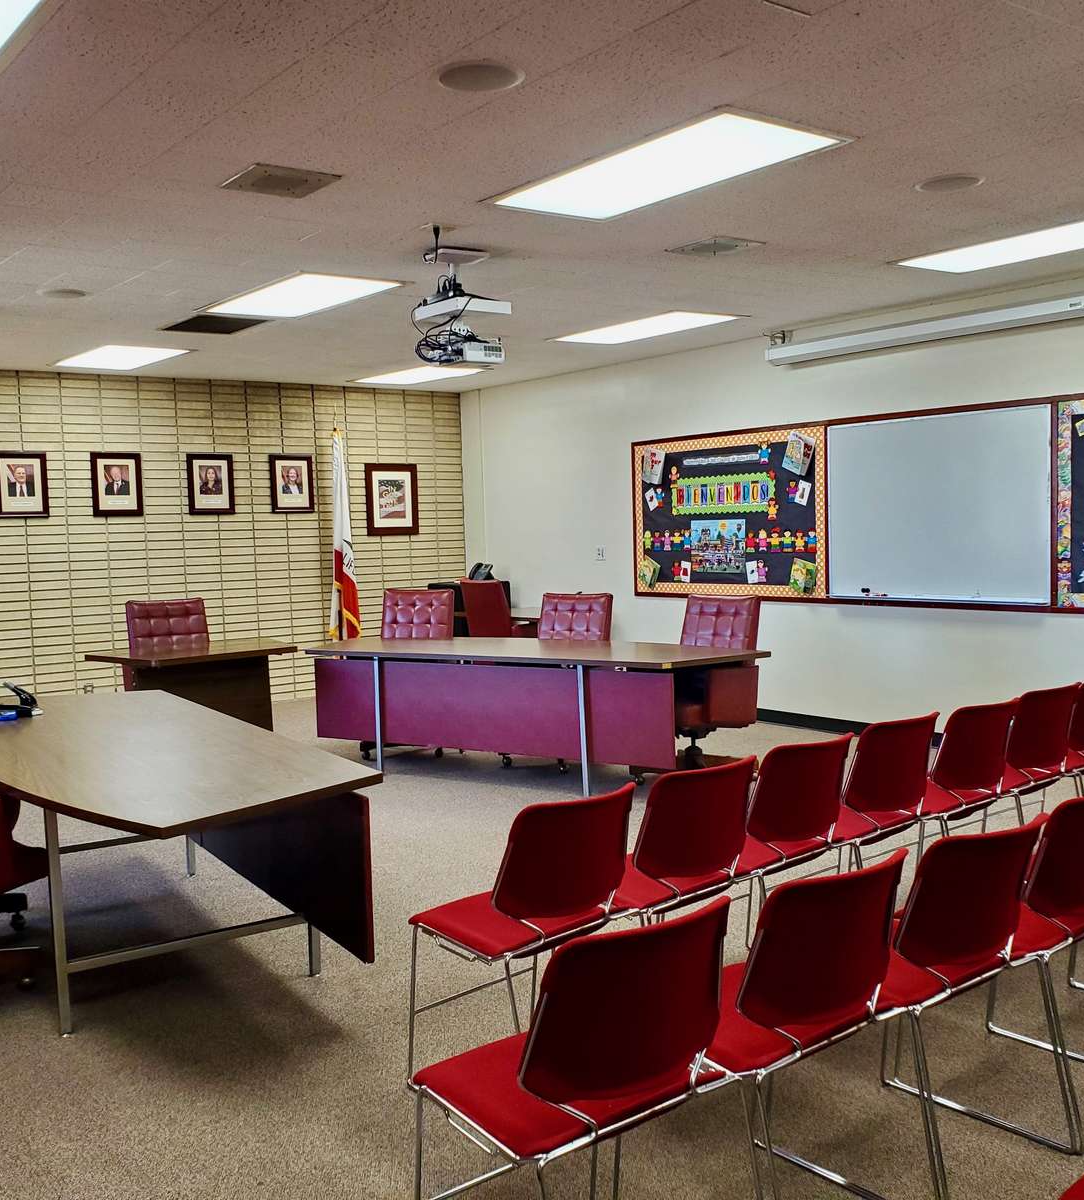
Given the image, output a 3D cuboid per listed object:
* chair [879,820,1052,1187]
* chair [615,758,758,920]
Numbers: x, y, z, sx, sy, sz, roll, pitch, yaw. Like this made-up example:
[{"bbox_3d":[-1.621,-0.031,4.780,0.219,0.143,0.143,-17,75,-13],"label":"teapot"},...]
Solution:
[{"bbox_3d":[0.875,0.896,2.820,0.500,0.780,0.530,-5,5,-37],"label":"chair"},{"bbox_3d":[0.364,0.864,3.524,0.500,0.780,0.530,-5,5,-37],"label":"chair"}]

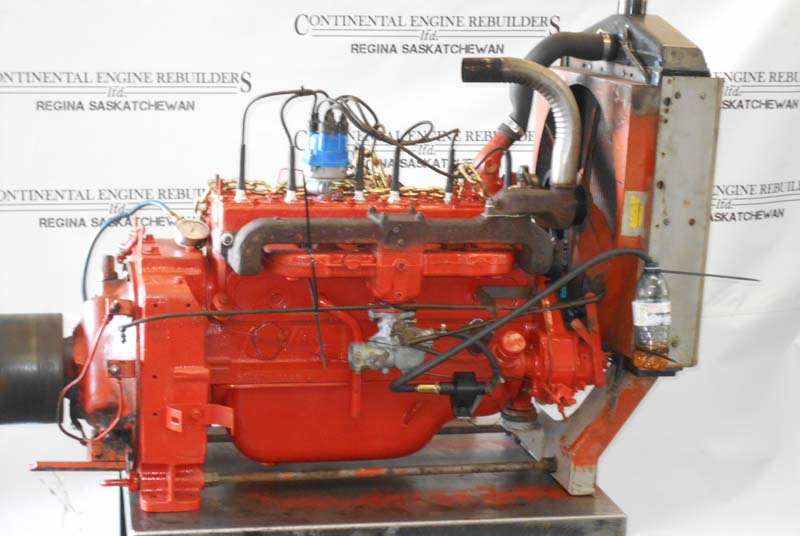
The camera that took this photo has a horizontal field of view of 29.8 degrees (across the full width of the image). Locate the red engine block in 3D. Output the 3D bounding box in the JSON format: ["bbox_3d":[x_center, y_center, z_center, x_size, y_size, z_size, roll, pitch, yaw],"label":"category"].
[{"bbox_3d":[-0.137,0.122,2.926,0.965,0.545,0.470,0,11,-11],"label":"red engine block"}]

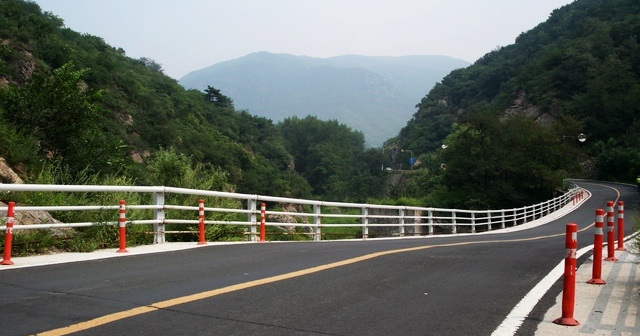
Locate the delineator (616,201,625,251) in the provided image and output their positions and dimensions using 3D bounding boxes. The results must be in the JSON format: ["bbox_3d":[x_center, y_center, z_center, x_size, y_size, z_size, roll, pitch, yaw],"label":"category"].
[{"bbox_3d":[4.599,0.881,10.450,0.180,0.750,0.180,0,1,0],"label":"delineator"}]

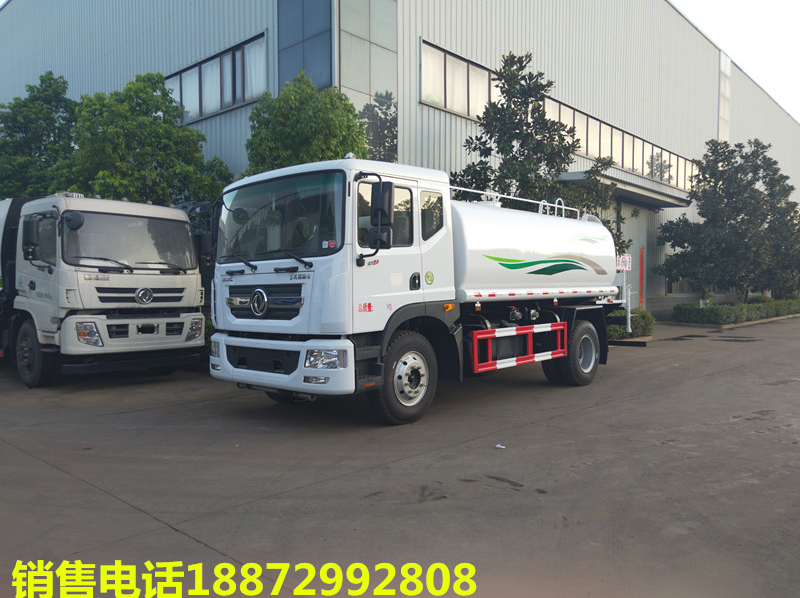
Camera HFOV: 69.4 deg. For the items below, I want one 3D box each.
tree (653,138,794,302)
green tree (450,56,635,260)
[{"bbox_3d":[13.700,-2.750,24.300,5.200,7.600,5.000,0,1,29],"label":"tree"},{"bbox_3d":[3.600,-2.450,14.600,4.300,7.400,4.100,0,1,14],"label":"green tree"}]

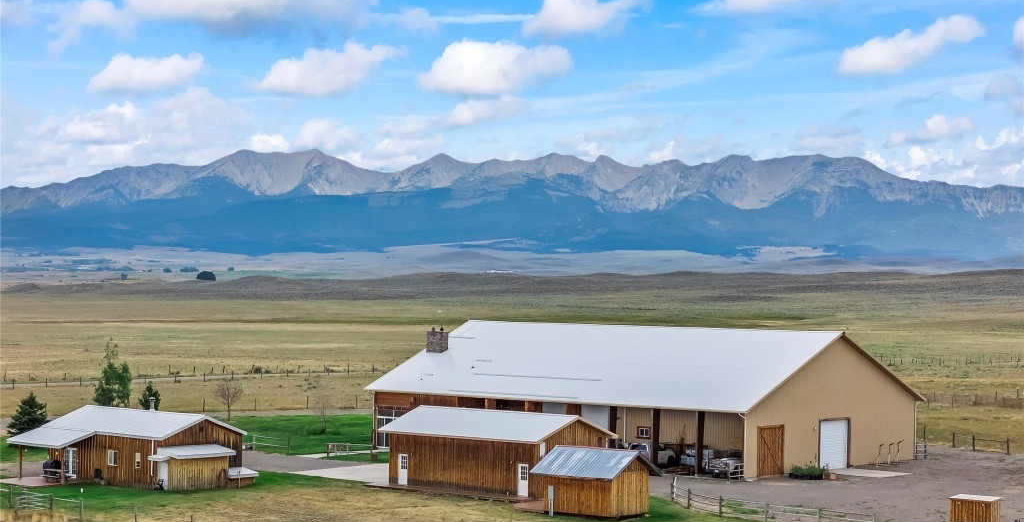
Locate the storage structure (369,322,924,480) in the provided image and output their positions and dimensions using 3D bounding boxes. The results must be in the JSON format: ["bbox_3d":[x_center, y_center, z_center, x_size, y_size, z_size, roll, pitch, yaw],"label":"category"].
[{"bbox_3d":[10.535,10.487,168.827,37.751,10.400,25.896,0,-1,40],"label":"storage structure"}]

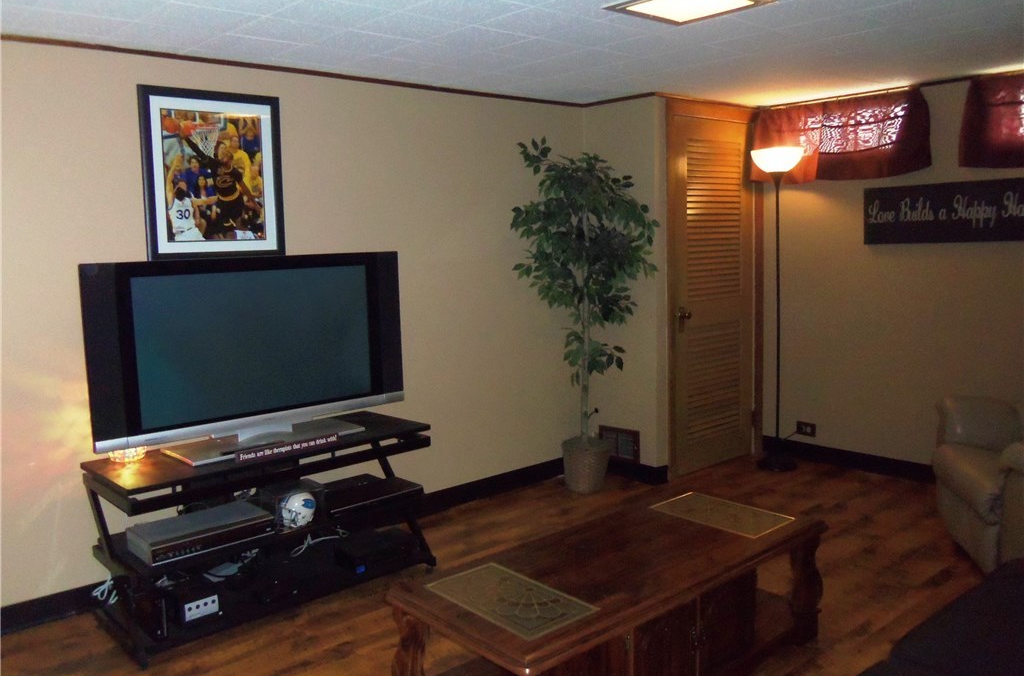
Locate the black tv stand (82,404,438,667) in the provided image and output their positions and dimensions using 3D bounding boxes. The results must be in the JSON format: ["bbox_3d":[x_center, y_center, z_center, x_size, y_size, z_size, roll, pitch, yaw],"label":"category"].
[{"bbox_3d":[-0.937,0.708,3.257,1.206,0.600,0.518,-7,9,-40],"label":"black tv stand"}]

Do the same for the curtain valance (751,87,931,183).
[{"bbox_3d":[1.803,-1.100,4.599,0.130,0.456,0.966,-7,9,-40],"label":"curtain valance"}]

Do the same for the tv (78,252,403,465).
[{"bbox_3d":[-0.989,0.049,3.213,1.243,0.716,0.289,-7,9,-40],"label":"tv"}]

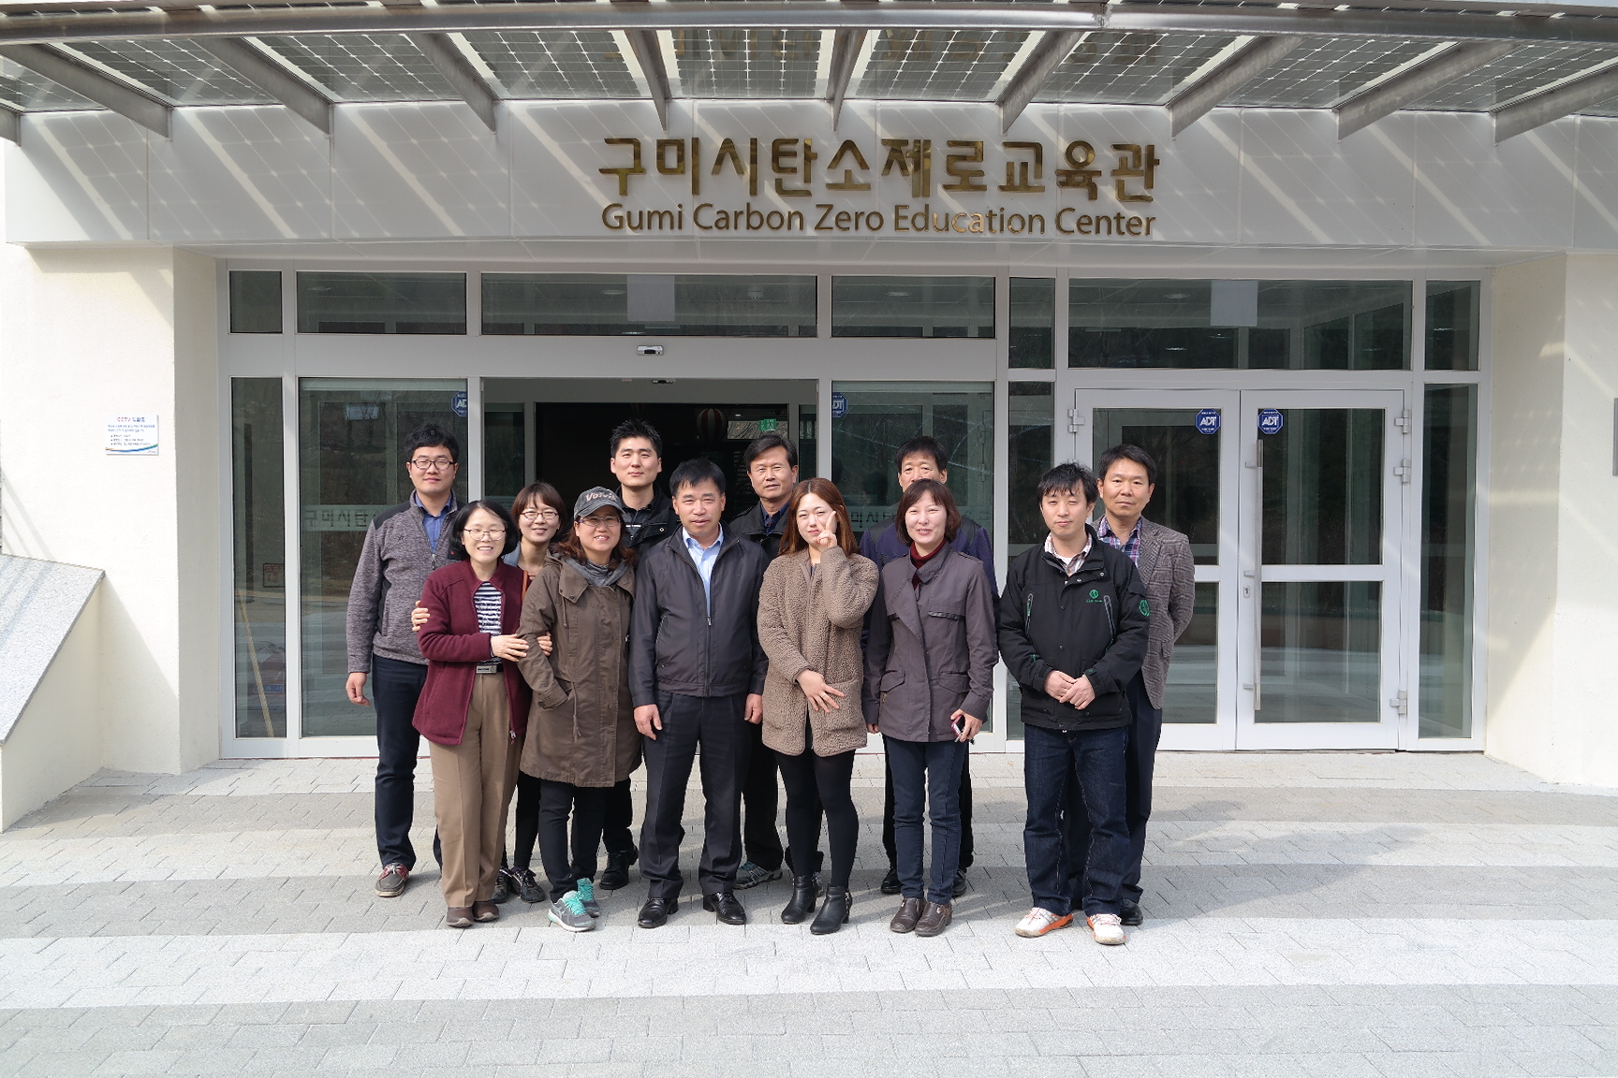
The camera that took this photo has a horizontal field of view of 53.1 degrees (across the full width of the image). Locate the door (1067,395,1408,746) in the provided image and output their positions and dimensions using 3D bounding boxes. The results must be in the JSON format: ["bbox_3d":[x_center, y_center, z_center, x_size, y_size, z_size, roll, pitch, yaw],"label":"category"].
[{"bbox_3d":[2.463,0.183,9.268,1.899,2.064,0.100,0,2,-3],"label":"door"}]

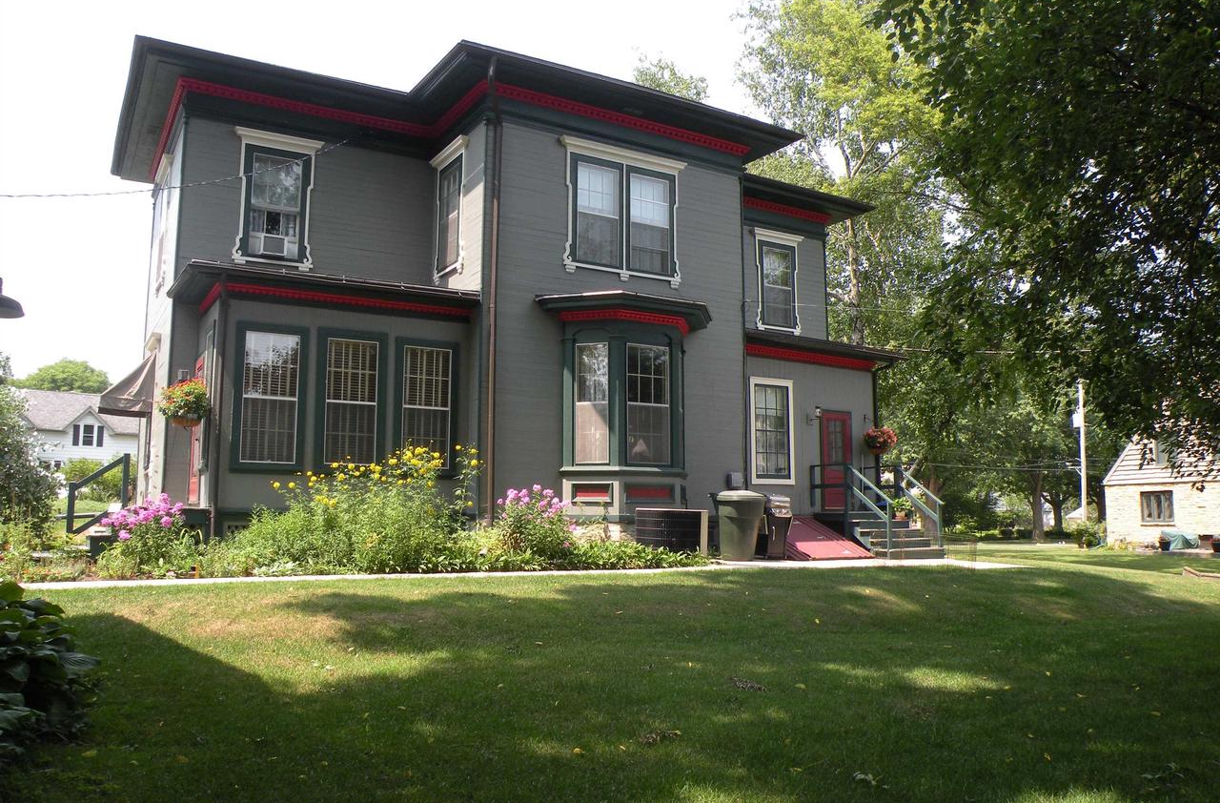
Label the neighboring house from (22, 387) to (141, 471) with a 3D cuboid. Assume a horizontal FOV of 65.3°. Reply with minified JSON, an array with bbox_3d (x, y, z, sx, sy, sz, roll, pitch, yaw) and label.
[{"bbox_3d":[-34.251,3.099,59.750,11.000,7.200,8.000,5,-8,-35],"label":"neighboring house"}]

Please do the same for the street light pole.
[{"bbox_3d":[28.785,3.515,58.000,0.500,9.600,0.500,4,-8,-31],"label":"street light pole"}]

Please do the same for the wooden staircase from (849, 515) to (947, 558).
[{"bbox_3d":[5.257,2.506,17.756,1.530,0.840,1.060,4,-8,-31],"label":"wooden staircase"}]

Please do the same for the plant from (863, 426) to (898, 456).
[{"bbox_3d":[5.692,0.835,20.079,0.700,0.600,0.700,0,-6,0],"label":"plant"}]

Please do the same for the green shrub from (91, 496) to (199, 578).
[{"bbox_3d":[-5.908,1.715,12.100,1.250,1.030,1.000,4,-8,-31],"label":"green shrub"}]

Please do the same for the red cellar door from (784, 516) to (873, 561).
[{"bbox_3d":[3.891,2.594,18.204,1.700,0.750,1.750,4,-8,-31],"label":"red cellar door"}]

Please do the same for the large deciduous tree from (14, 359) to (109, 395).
[{"bbox_3d":[-51.878,2.840,90.000,10.500,13.600,10.500,4,-8,-31],"label":"large deciduous tree"}]

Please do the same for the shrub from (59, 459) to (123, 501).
[{"bbox_3d":[-20.648,3.140,38.000,2.700,1.750,2.200,4,-7,-28],"label":"shrub"}]

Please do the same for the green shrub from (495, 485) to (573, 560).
[{"bbox_3d":[-1.205,1.939,14.950,1.120,1.180,1.000,4,-8,-31],"label":"green shrub"}]

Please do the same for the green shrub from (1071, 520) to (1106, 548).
[{"bbox_3d":[20.132,5.589,40.000,1.450,1.200,1.300,4,-8,-31],"label":"green shrub"}]

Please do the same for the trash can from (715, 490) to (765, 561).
[{"bbox_3d":[2.278,2.194,16.784,0.900,1.220,0.700,-2,-7,17],"label":"trash can"}]

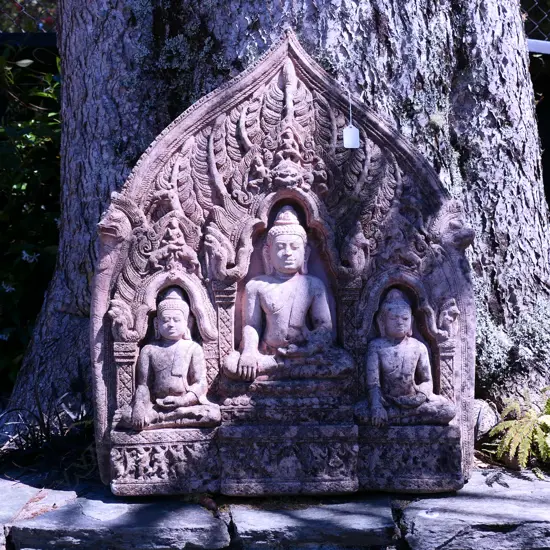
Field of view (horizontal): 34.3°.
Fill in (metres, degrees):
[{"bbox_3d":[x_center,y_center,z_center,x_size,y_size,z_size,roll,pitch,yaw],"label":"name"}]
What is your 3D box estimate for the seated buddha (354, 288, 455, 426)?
[{"bbox_3d":[0.229,0.146,1.575,0.173,0.242,0.090,0,1,-6],"label":"seated buddha"}]

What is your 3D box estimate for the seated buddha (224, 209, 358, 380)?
[{"bbox_3d":[0.023,0.032,1.545,0.224,0.306,0.110,0,1,-6],"label":"seated buddha"}]

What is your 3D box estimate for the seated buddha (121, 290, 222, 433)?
[{"bbox_3d":[-0.181,0.144,1.540,0.170,0.246,0.090,0,1,-6],"label":"seated buddha"}]

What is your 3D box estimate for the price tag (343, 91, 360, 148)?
[{"bbox_3d":[0.134,-0.272,1.560,0.029,0.100,0.006,-1,9,-2],"label":"price tag"}]

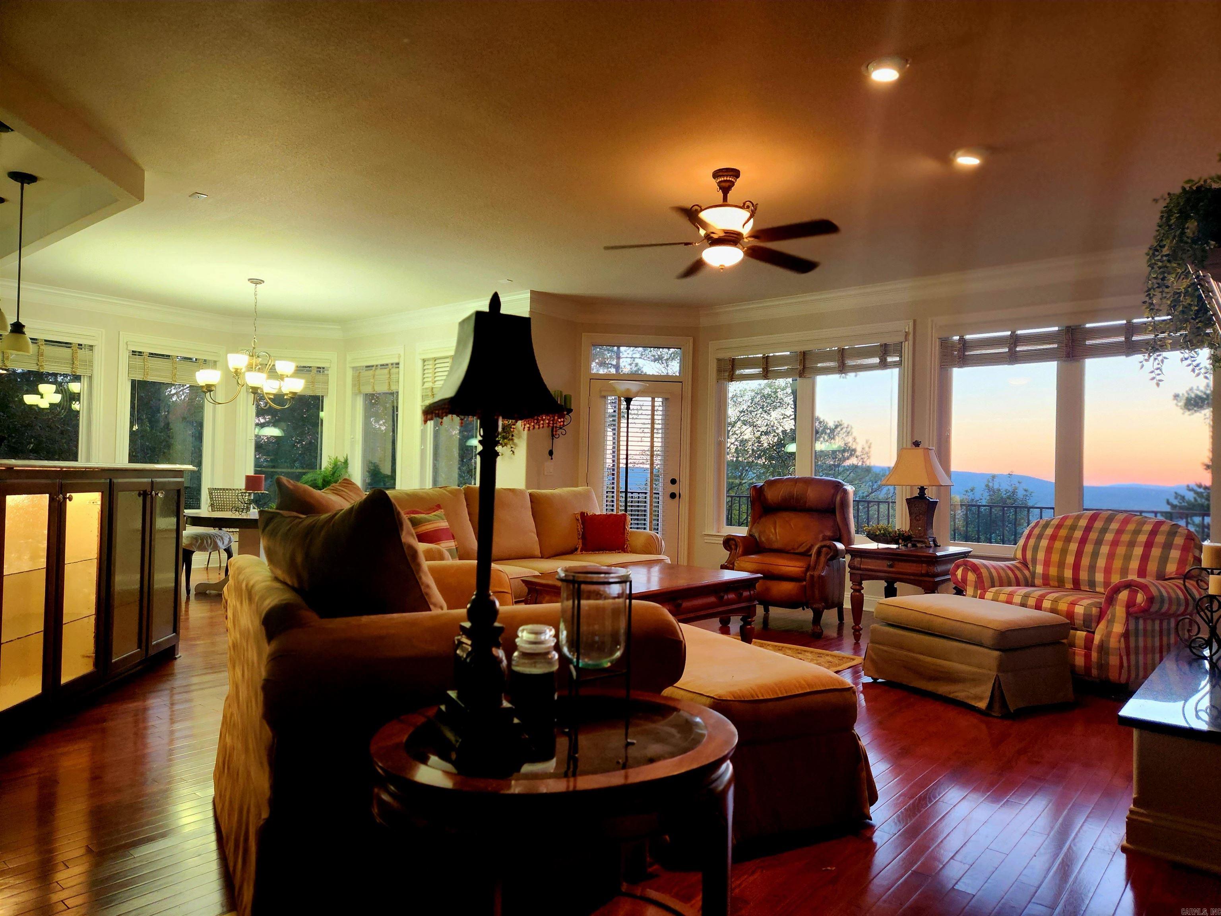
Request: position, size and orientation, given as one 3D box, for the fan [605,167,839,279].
[{"bbox_3d":[0.586,-1.220,4.177,1.280,0.500,1.280,1,-1,0],"label":"fan"}]

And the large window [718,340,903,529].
[{"bbox_3d":[1.627,-0.121,6.888,1.800,1.600,0.100,1,-1,45],"label":"large window"}]

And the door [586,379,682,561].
[{"bbox_3d":[0.229,0.245,7.927,0.906,2.020,0.060,1,-1,-6],"label":"door"}]

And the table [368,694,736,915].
[{"bbox_3d":[-0.114,0.864,1.667,0.767,0.600,0.620,2,-1,-24],"label":"table"}]

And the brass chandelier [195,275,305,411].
[{"bbox_3d":[-3.089,-0.987,6.971,0.900,1.070,0.900,1,-1,0],"label":"brass chandelier"}]

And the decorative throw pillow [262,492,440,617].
[{"bbox_3d":[-0.907,0.365,2.835,0.530,0.510,0.210,-9,31,38],"label":"decorative throw pillow"}]

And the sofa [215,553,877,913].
[{"bbox_3d":[-0.355,0.814,2.984,1.940,0.850,1.500,2,-1,-27],"label":"sofa"}]

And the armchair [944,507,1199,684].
[{"bbox_3d":[2.927,0.811,5.080,0.900,0.950,1.170,2,-1,-34],"label":"armchair"}]

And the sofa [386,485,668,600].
[{"bbox_3d":[-0.610,0.727,5.748,0.960,0.980,2.200,0,-1,45],"label":"sofa"}]

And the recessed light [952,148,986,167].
[{"bbox_3d":[1.819,-1.523,4.114,0.180,0.030,0.180,0,-1,40],"label":"recessed light"}]

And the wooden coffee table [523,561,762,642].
[{"bbox_3d":[0.247,1.054,5.569,0.885,0.464,1.480,1,-1,44],"label":"wooden coffee table"}]

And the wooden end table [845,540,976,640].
[{"bbox_3d":[2.044,0.945,5.544,0.605,0.640,0.655,0,-1,41],"label":"wooden end table"}]

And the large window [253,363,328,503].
[{"bbox_3d":[-3.685,-0.245,9.320,0.830,1.640,0.090,2,-1,-17],"label":"large window"}]

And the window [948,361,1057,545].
[{"bbox_3d":[3.013,-0.068,6.287,0.790,1.490,0.090,0,-1,42],"label":"window"}]

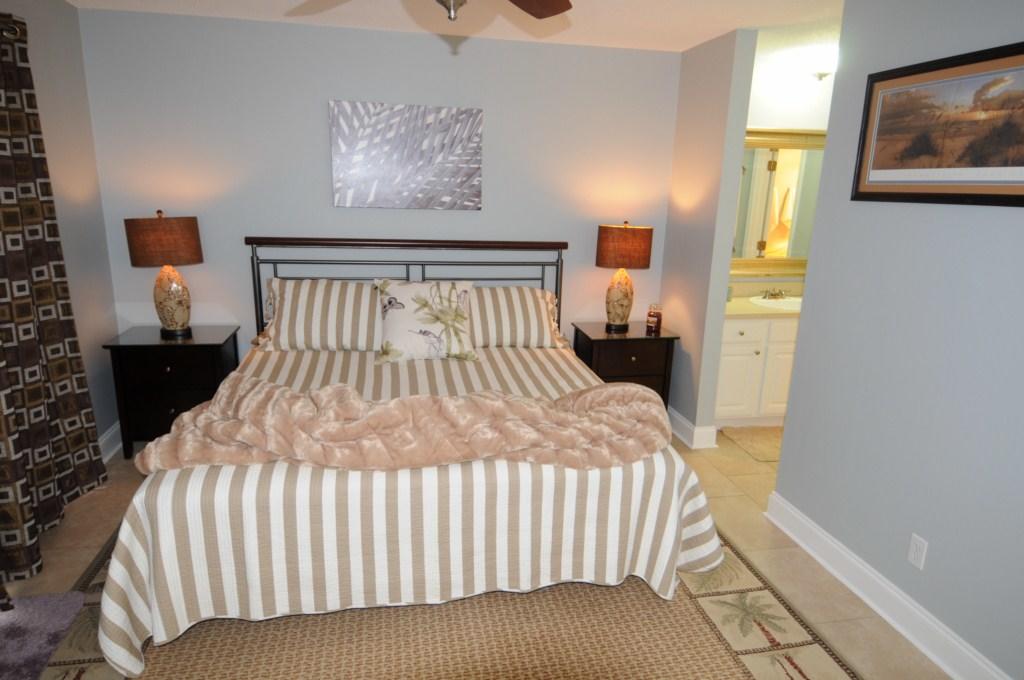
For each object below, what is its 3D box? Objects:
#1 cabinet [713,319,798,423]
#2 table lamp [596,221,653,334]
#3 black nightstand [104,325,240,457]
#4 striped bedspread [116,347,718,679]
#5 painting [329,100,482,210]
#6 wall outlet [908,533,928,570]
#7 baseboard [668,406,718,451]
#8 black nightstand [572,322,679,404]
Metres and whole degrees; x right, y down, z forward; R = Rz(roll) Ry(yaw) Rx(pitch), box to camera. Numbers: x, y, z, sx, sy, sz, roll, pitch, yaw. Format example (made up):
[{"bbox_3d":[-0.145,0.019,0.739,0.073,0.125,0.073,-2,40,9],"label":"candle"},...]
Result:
[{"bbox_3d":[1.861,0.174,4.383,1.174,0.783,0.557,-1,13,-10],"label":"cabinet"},{"bbox_3d":[0.728,-0.407,3.906,0.376,0.725,0.256,-1,13,-10],"label":"table lamp"},{"bbox_3d":[-1.979,0.313,3.602,0.613,0.674,0.474,-1,13,-10],"label":"black nightstand"},{"bbox_3d":[-0.406,0.528,2.941,2.288,0.632,1.987,-1,13,-10],"label":"striped bedspread"},{"bbox_3d":[-0.644,-1.137,3.725,0.921,0.619,0.038,-1,13,-10],"label":"painting"},{"bbox_3d":[1.444,0.752,2.118,0.009,0.111,0.068,-1,13,-10],"label":"wall outlet"},{"bbox_3d":[1.177,0.550,4.086,0.181,0.150,0.632,-1,13,-10],"label":"baseboard"},{"bbox_3d":[0.747,0.275,4.067,0.590,0.674,0.474,-1,13,-10],"label":"black nightstand"}]

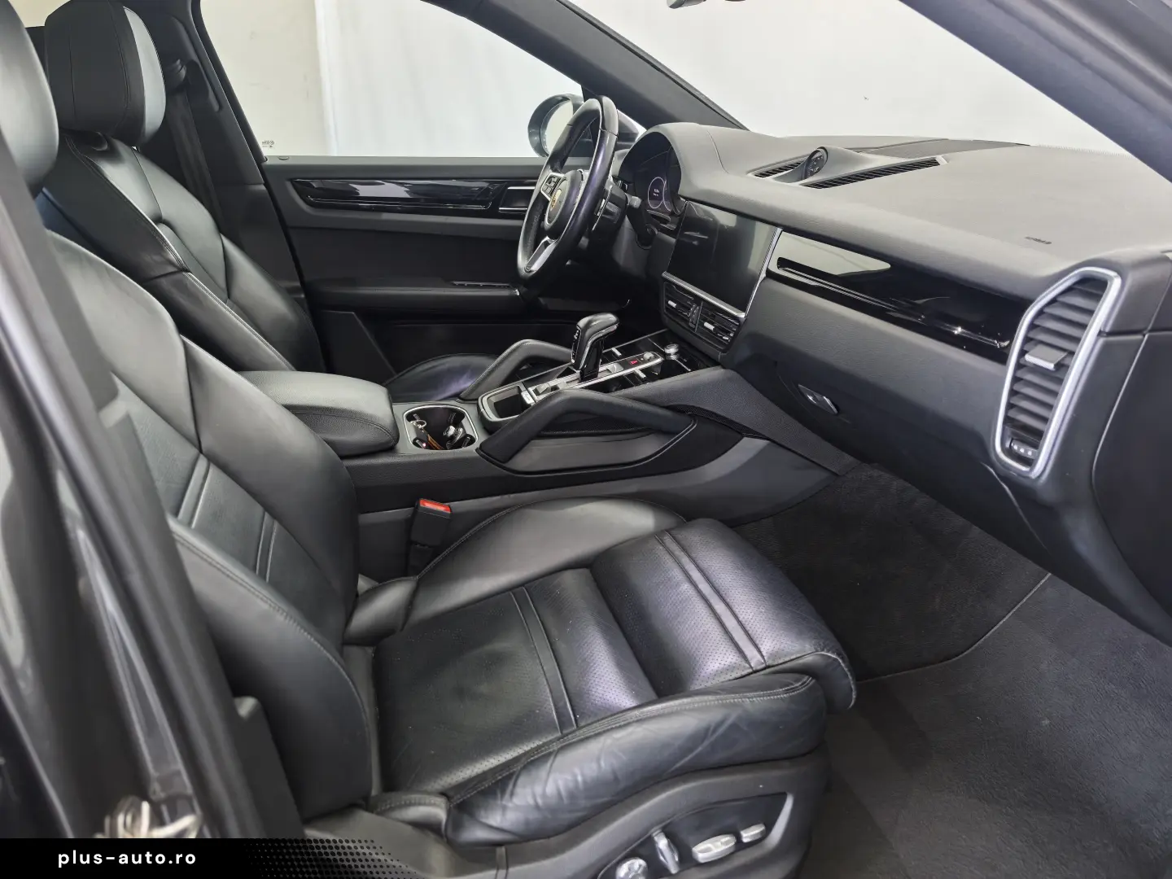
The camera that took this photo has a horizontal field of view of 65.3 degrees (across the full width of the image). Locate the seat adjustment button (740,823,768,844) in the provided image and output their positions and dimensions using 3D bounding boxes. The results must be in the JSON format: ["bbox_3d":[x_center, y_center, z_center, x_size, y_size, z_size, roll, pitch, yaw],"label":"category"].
[{"bbox_3d":[0.189,0.441,1.028,0.031,0.012,0.014,-18,23,-8],"label":"seat adjustment button"}]

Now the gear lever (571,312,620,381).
[{"bbox_3d":[0.016,-0.145,1.475,0.072,0.107,0.052,-4,21,-14],"label":"gear lever"}]

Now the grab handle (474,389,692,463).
[{"bbox_3d":[0.000,-0.020,1.353,0.315,0.107,0.055,-4,21,-14],"label":"grab handle"}]

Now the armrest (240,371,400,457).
[{"bbox_3d":[-0.451,-0.039,1.389,0.320,0.070,0.235,-2,20,-14],"label":"armrest"}]

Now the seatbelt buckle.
[{"bbox_3d":[-0.239,0.150,1.374,0.050,0.130,0.030,8,18,-18],"label":"seatbelt buckle"}]

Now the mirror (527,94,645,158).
[{"bbox_3d":[-0.009,-0.772,2.296,0.190,0.175,0.250,-8,22,-23],"label":"mirror"}]

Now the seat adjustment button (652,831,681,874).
[{"bbox_3d":[0.089,0.453,1.005,0.015,0.054,0.018,-23,24,-6],"label":"seat adjustment button"}]

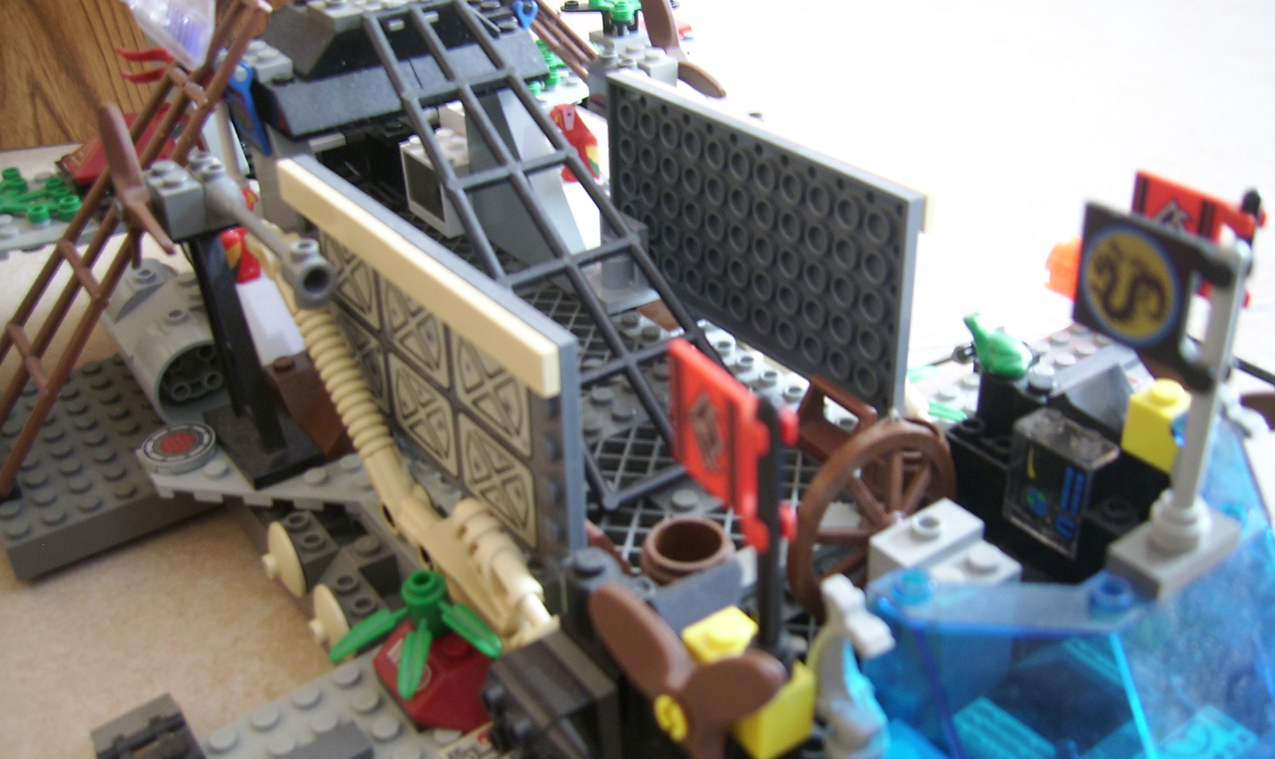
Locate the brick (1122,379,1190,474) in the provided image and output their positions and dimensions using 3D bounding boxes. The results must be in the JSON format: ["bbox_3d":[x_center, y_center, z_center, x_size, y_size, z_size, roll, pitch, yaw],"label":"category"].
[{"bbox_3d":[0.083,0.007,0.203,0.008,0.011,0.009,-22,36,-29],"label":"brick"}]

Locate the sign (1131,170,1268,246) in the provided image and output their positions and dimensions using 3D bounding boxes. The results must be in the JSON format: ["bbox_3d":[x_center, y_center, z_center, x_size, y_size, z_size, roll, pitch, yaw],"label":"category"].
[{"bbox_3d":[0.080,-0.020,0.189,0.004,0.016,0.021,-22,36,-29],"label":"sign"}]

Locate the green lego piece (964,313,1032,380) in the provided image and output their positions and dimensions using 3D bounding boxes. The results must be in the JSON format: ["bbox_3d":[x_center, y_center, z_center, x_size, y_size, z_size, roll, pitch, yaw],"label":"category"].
[{"bbox_3d":[0.064,-0.006,0.227,0.007,0.011,0.011,-22,36,-29],"label":"green lego piece"}]

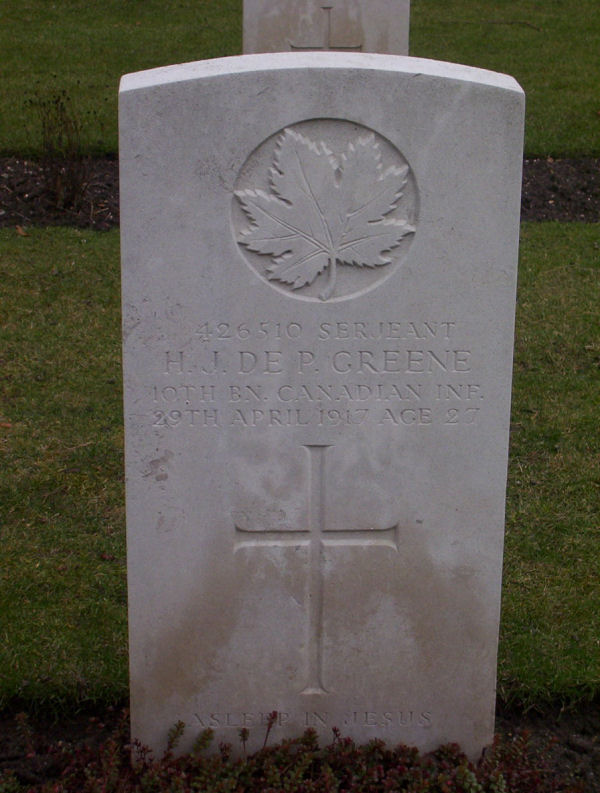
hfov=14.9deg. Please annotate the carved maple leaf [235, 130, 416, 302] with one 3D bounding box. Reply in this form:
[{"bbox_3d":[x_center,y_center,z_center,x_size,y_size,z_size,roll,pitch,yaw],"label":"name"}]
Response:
[{"bbox_3d":[0.024,-0.173,2.193,0.174,0.171,0.013,0,22,-1],"label":"carved maple leaf"}]

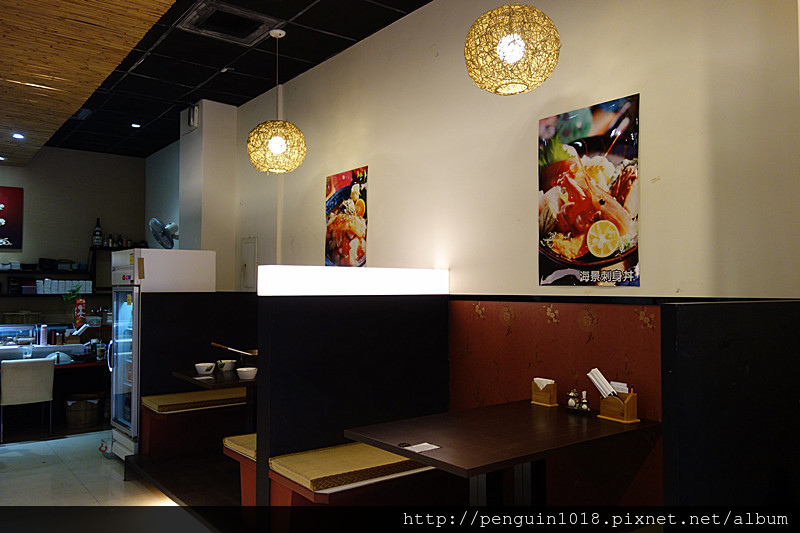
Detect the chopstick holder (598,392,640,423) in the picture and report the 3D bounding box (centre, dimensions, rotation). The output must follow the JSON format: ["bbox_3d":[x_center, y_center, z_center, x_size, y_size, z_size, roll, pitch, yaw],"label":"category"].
[{"bbox_3d":[1.002,0.637,2.860,0.096,0.128,0.172,1,-2,-32],"label":"chopstick holder"}]

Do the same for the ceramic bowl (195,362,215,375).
[{"bbox_3d":[-1.344,0.710,4.301,0.143,0.063,0.143,0,-2,0],"label":"ceramic bowl"}]

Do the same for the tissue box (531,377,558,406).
[{"bbox_3d":[0.747,0.650,3.216,0.072,0.126,0.126,2,-3,-38],"label":"tissue box"}]

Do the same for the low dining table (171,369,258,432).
[{"bbox_3d":[-0.919,1.102,4.434,1.170,0.708,0.730,2,-3,-38],"label":"low dining table"}]

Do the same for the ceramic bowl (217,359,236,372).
[{"bbox_3d":[-1.238,0.717,4.467,0.143,0.063,0.143,0,-2,0],"label":"ceramic bowl"}]

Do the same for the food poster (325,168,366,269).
[{"bbox_3d":[-0.420,-0.288,4.799,0.020,0.890,0.580,2,-3,-38],"label":"food poster"}]

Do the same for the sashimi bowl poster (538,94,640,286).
[{"bbox_3d":[0.925,-0.349,3.103,0.020,0.893,0.585,2,-3,-38],"label":"sashimi bowl poster"}]

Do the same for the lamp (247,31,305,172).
[{"bbox_3d":[-0.894,-1.201,4.542,0.425,1.031,0.425,0,-2,0],"label":"lamp"}]

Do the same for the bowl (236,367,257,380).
[{"bbox_3d":[-0.998,0.703,4.073,0.143,0.063,0.143,0,-2,0],"label":"bowl"}]

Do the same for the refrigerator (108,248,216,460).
[{"bbox_3d":[-2.094,0.758,5.460,0.690,1.780,0.700,2,-3,-38],"label":"refrigerator"}]

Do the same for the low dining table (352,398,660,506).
[{"bbox_3d":[0.458,1.045,2.689,1.180,0.702,0.735,2,-3,-38],"label":"low dining table"}]

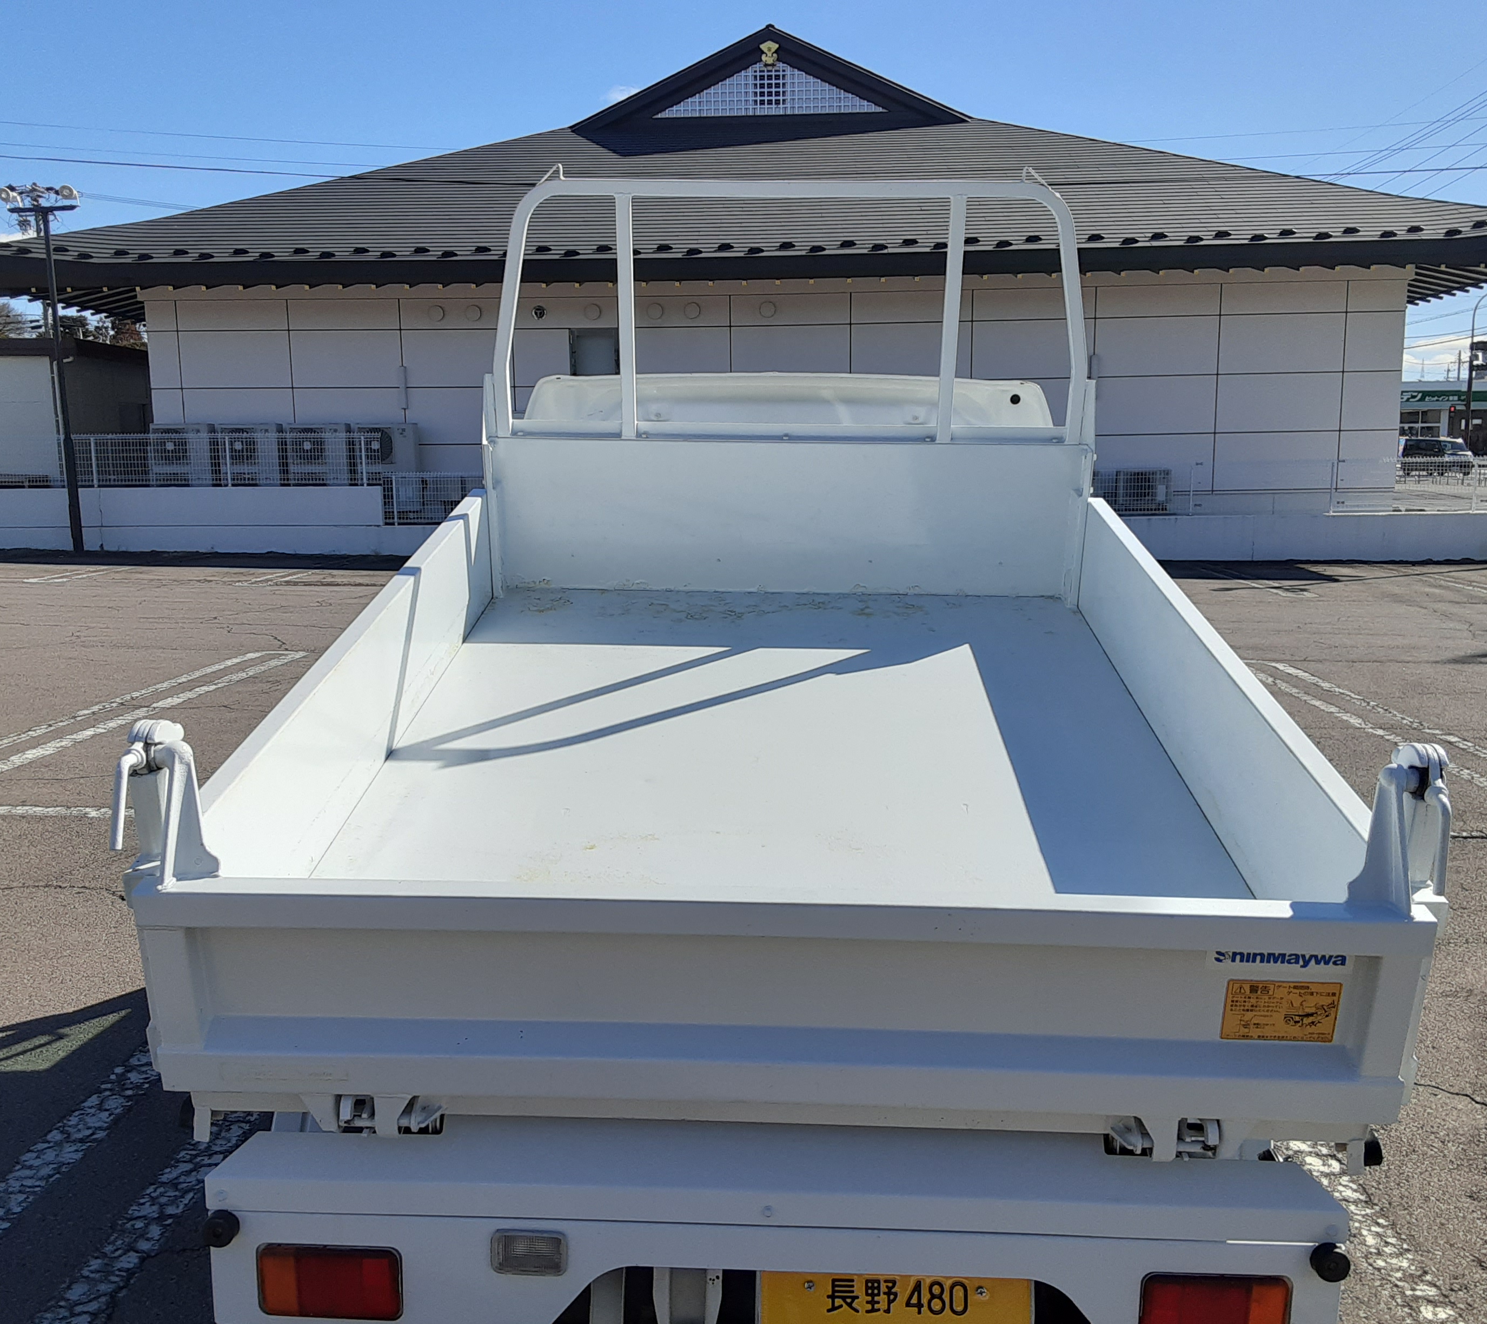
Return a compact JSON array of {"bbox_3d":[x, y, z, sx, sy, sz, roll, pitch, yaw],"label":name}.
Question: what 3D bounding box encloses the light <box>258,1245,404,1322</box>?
[{"bbox_3d":[-0.495,0.741,1.670,0.170,0.093,0.045,1,9,2],"label":"light"}]

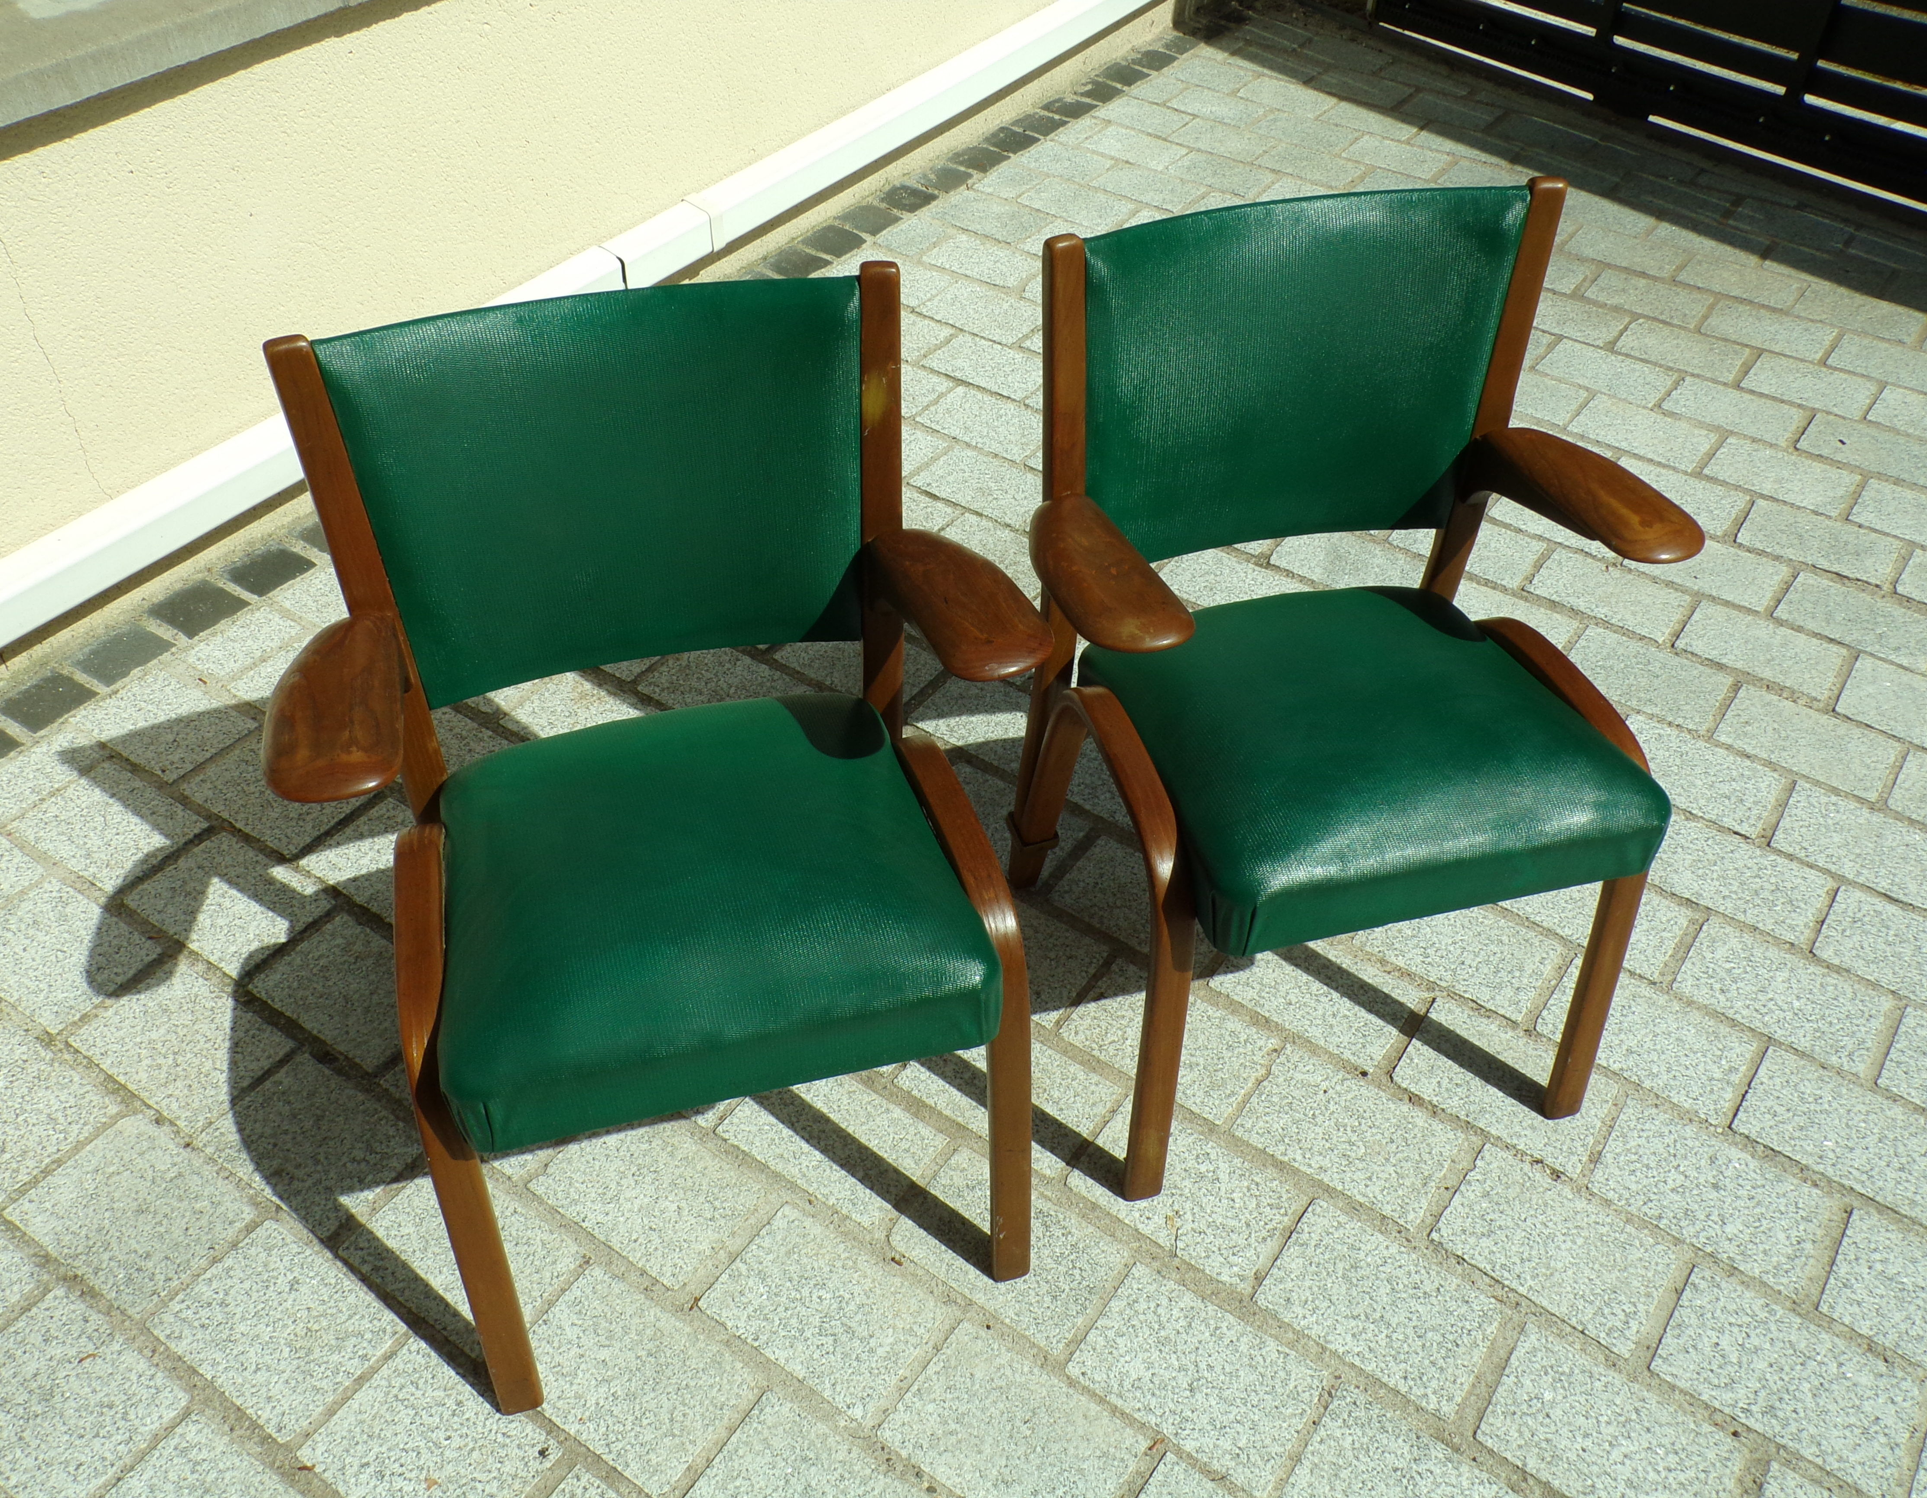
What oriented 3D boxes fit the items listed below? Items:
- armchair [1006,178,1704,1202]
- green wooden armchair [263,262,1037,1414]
[{"bbox_3d":[0.372,-0.041,1.534,0.602,0.798,0.513,-8,45,-11],"label":"armchair"},{"bbox_3d":[-0.227,0.091,1.375,0.613,0.798,0.513,-11,45,-13],"label":"green wooden armchair"}]

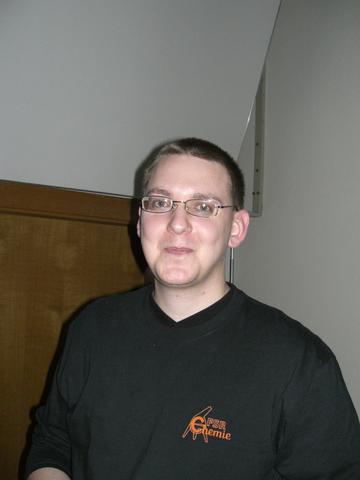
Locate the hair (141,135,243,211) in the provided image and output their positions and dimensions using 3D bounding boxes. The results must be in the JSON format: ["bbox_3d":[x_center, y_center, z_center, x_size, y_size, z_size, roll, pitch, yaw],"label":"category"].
[{"bbox_3d":[0.022,-0.092,0.835,0.163,0.145,0.190,4,1,14],"label":"hair"}]

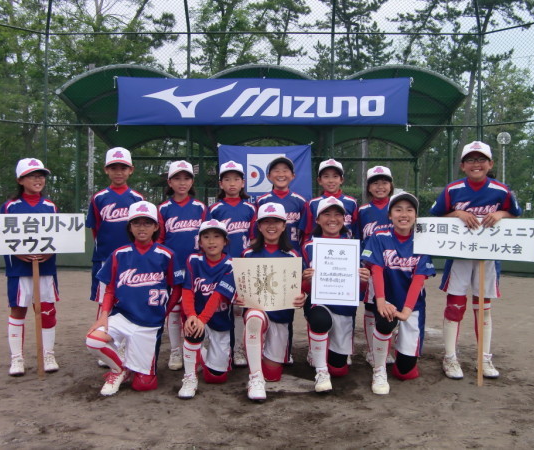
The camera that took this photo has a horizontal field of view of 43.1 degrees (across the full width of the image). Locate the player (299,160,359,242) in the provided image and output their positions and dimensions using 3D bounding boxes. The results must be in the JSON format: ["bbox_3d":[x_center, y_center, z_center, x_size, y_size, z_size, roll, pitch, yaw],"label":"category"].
[{"bbox_3d":[0.464,0.259,4.862,0.420,1.460,0.300,0,1,0],"label":"player"}]

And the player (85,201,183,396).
[{"bbox_3d":[-0.835,0.423,4.340,0.600,1.160,0.740,0,1,3],"label":"player"}]

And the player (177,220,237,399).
[{"bbox_3d":[-0.328,0.477,4.244,0.390,1.030,0.780,0,1,11],"label":"player"}]

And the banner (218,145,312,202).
[{"bbox_3d":[-0.028,-0.876,12.600,1.740,1.220,0.040,0,1,1],"label":"banner"}]

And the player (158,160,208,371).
[{"bbox_3d":[-0.594,0.271,4.770,0.380,1.450,0.290,0,1,-5],"label":"player"}]

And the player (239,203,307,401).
[{"bbox_3d":[0.038,0.428,4.264,0.450,1.130,0.820,0,1,3],"label":"player"}]

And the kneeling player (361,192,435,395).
[{"bbox_3d":[0.836,0.397,4.380,0.480,1.210,0.790,0,1,3],"label":"kneeling player"}]

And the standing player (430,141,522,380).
[{"bbox_3d":[1.359,0.228,4.421,0.590,1.540,0.430,0,1,11],"label":"standing player"}]

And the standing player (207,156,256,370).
[{"bbox_3d":[-0.255,0.269,4.880,0.380,1.450,0.290,0,1,-3],"label":"standing player"}]

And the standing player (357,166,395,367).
[{"bbox_3d":[0.829,0.286,4.832,0.380,1.410,0.300,0,1,3],"label":"standing player"}]

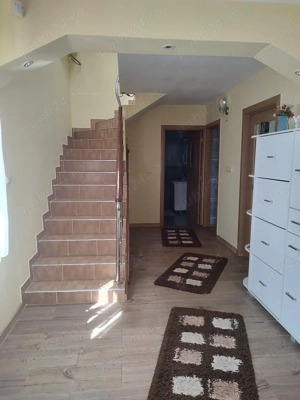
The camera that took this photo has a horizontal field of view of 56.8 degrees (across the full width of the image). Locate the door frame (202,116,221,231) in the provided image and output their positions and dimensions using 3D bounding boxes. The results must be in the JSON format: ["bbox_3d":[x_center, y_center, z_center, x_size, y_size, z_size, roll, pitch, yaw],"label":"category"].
[{"bbox_3d":[1.206,-0.425,5.302,0.147,2.038,0.837,-1,9,-5],"label":"door frame"}]

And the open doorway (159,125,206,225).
[{"bbox_3d":[0.667,-0.486,5.720,0.904,2.038,0.147,-1,9,-5],"label":"open doorway"}]

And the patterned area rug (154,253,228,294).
[{"bbox_3d":[0.573,0.872,3.483,0.598,0.025,1.137,4,10,26],"label":"patterned area rug"}]

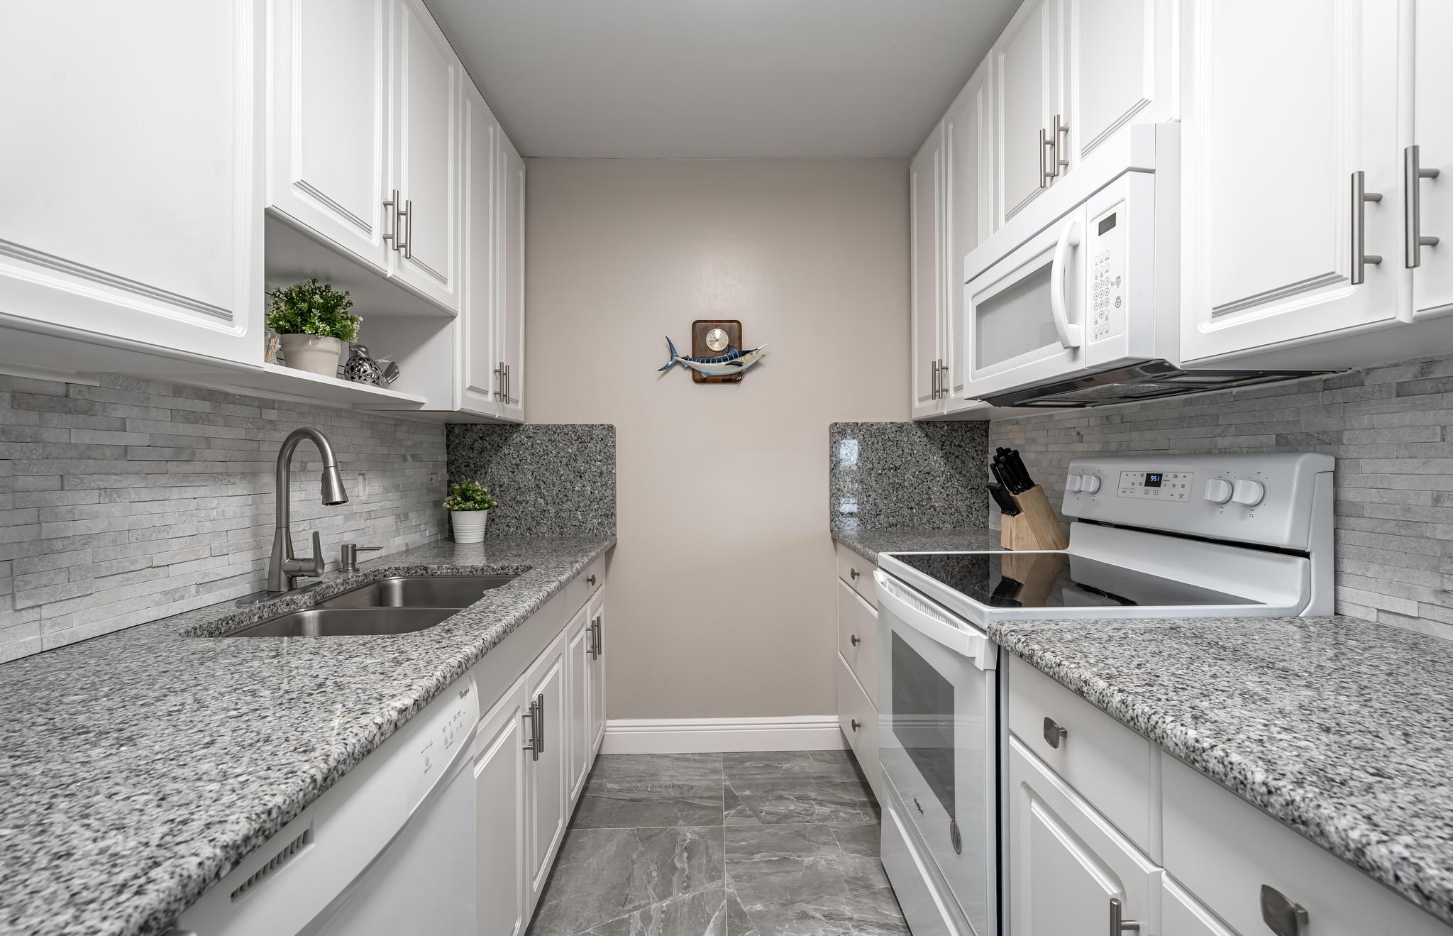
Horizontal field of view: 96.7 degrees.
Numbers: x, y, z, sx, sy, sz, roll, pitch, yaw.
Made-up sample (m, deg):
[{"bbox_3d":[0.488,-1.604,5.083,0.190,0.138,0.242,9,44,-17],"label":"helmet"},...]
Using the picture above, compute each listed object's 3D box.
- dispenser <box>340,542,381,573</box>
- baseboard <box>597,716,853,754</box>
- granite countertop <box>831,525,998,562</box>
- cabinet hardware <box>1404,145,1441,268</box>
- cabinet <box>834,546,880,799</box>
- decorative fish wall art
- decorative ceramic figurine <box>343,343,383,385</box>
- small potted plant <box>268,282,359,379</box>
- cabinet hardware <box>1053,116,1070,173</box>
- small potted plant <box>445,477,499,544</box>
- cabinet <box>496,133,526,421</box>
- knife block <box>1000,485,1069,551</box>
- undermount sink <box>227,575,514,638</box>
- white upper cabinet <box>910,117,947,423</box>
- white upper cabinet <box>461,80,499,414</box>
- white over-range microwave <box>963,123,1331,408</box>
[{"bbox_3d":[-1.015,0.250,1.798,0.121,0.077,0.050,0,0,-1],"label":"dispenser"},{"bbox_3d":[-0.003,1.105,2.673,1.028,0.143,0.018,0,0,-1],"label":"baseboard"},{"bbox_3d":[0.772,0.282,2.300,0.670,0.035,0.760,0,0,-1],"label":"granite countertop"},{"bbox_3d":[0.793,-0.298,0.737,0.037,0.137,0.012,0,0,-1],"label":"cabinet hardware"},{"bbox_3d":[0.784,0.732,2.304,0.635,0.865,0.765,0,0,-1],"label":"cabinet"},{"bbox_3d":[-0.059,-0.451,2.626,0.451,0.173,0.060,0,0,-1],"label":"decorative fish wall art"},{"bbox_3d":[-0.986,-0.275,1.792,0.095,0.127,0.155,0,1,38],"label":"decorative ceramic figurine"},{"bbox_3d":[-0.986,-0.324,1.541,0.190,0.245,0.190,0,0,-1],"label":"small potted plant"},{"bbox_3d":[0.777,-0.750,1.496,0.037,0.139,0.012,0,0,-1],"label":"cabinet hardware"},{"bbox_3d":[-0.985,0.163,2.480,0.200,0.240,0.200,0,0,-1],"label":"small potted plant"},{"bbox_3d":[-0.989,-0.724,2.473,0.328,1.073,0.343,0,0,-1],"label":"cabinet"},{"bbox_3d":[0.997,0.159,2.089,0.175,0.208,0.090,0,0,-1],"label":"knife block"},{"bbox_3d":[-0.713,0.408,1.430,0.425,0.205,0.765,0,0,-1],"label":"undermount sink"},{"bbox_3d":[0.936,-0.725,2.486,0.326,1.046,0.390,0,0,-1],"label":"white upper cabinet"},{"bbox_3d":[-0.981,-0.722,2.131,0.328,1.073,0.343,0,0,-1],"label":"white upper cabinet"},{"bbox_3d":[0.885,-0.394,1.521,0.440,0.440,0.758,0,0,-1],"label":"white over-range microwave"}]

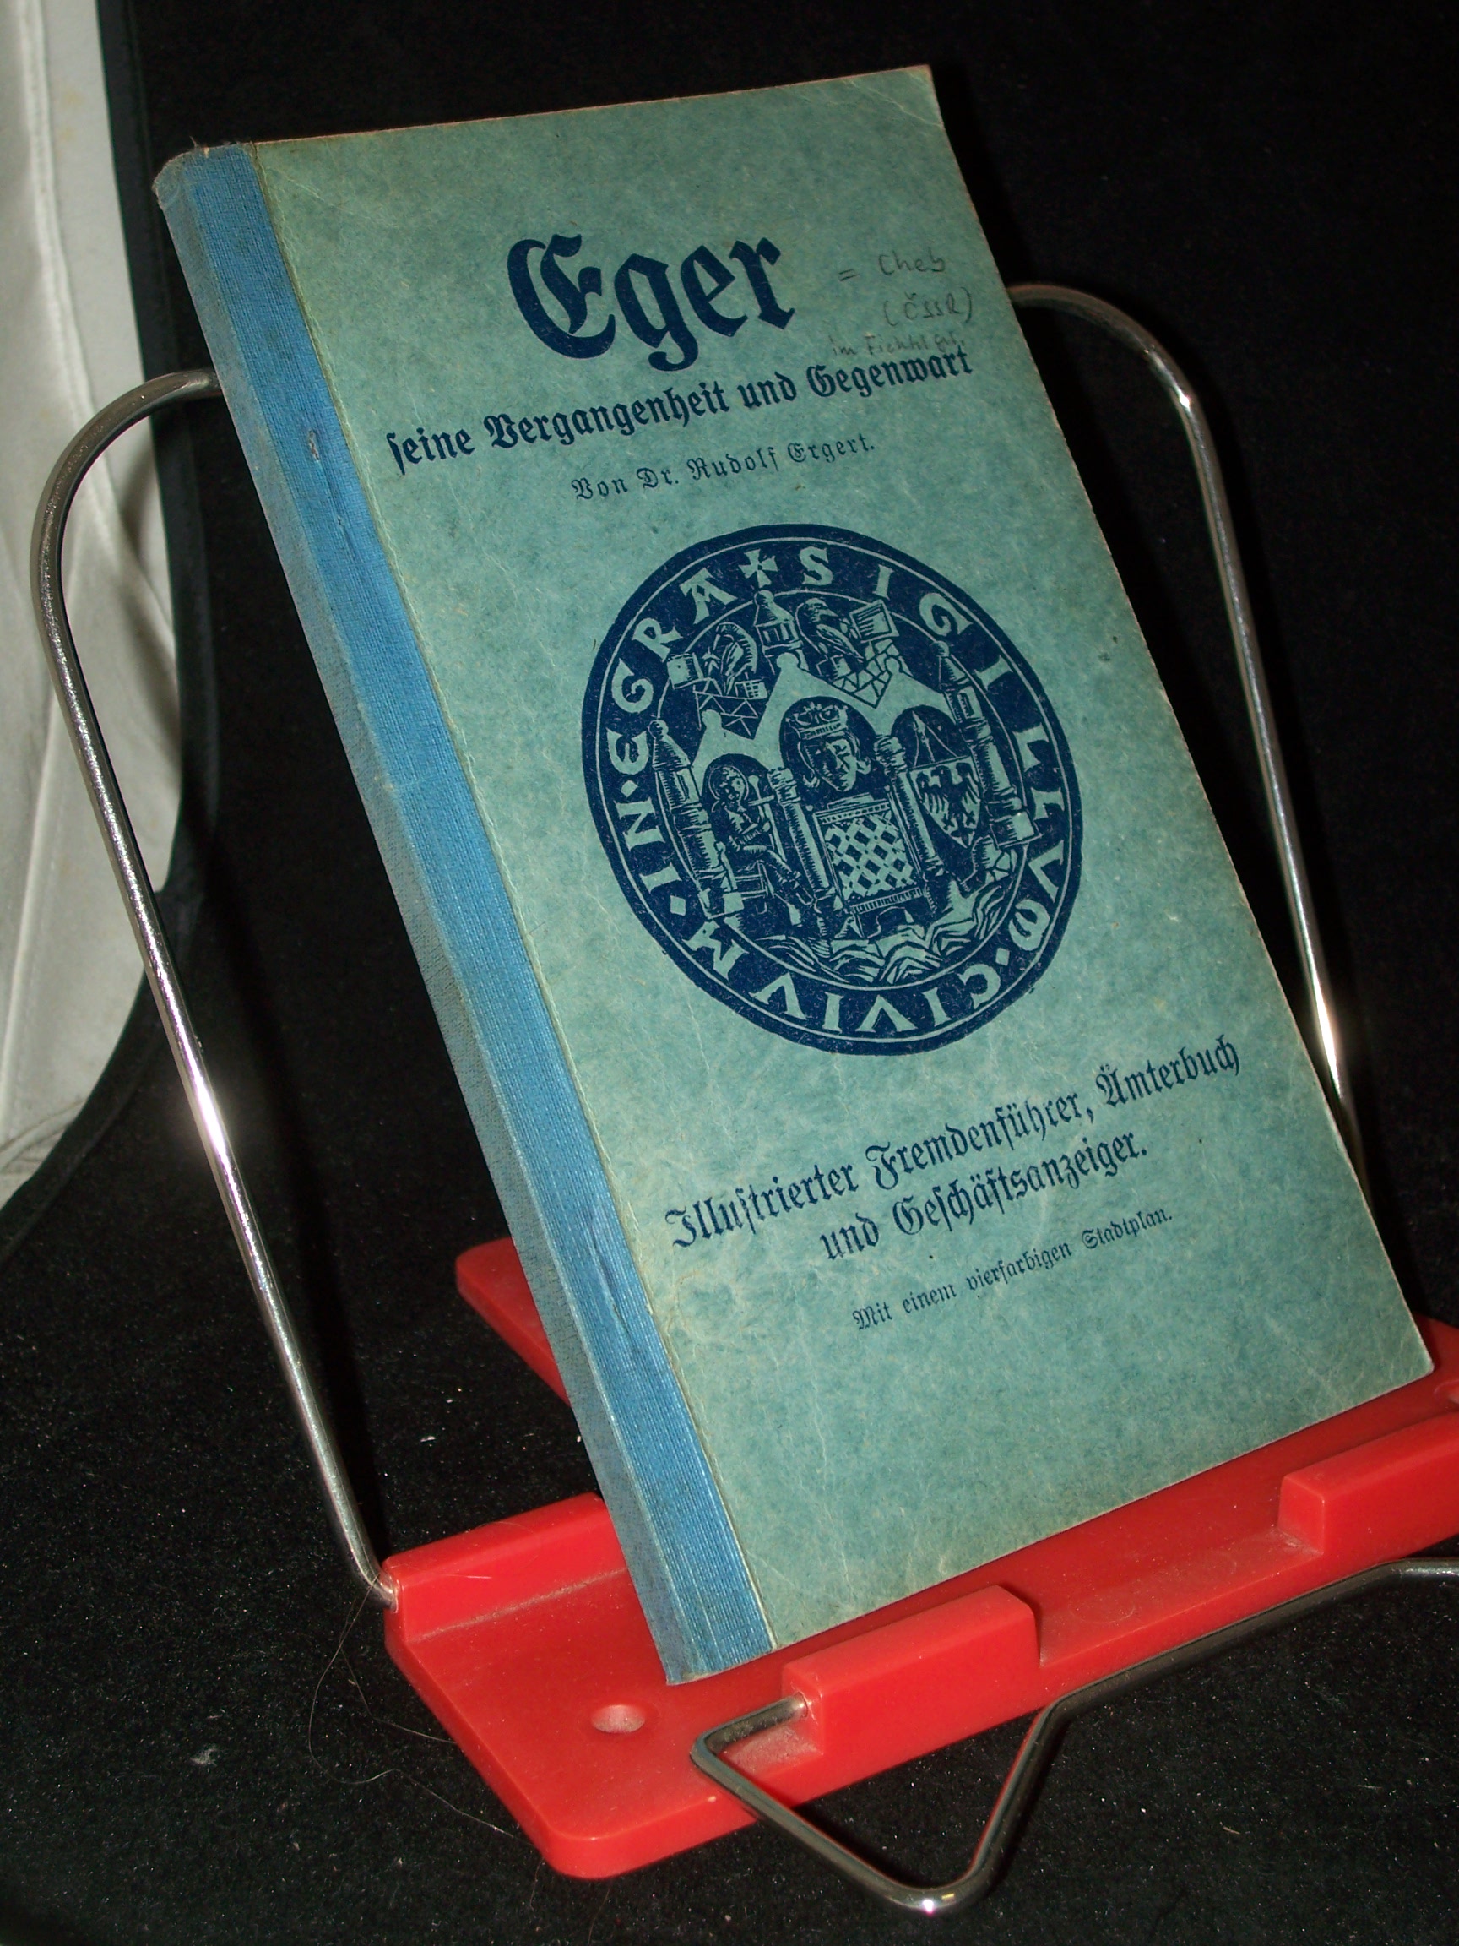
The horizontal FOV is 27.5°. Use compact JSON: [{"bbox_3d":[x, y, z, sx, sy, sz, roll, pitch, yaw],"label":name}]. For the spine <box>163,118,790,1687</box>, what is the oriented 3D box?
[{"bbox_3d":[-0.033,-0.010,0.357,0.010,0.193,0.011,-16,-8,-29],"label":"spine"}]

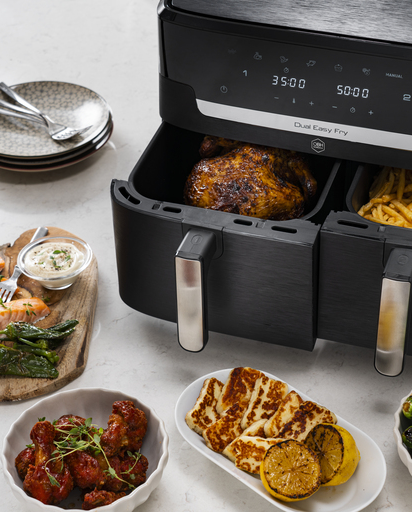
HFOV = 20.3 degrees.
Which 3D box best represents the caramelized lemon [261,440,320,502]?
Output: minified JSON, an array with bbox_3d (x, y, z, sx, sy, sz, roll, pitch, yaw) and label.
[{"bbox_3d":[0.072,0.190,1.004,0.054,0.034,0.054,3,68,-7],"label":"caramelized lemon"}]

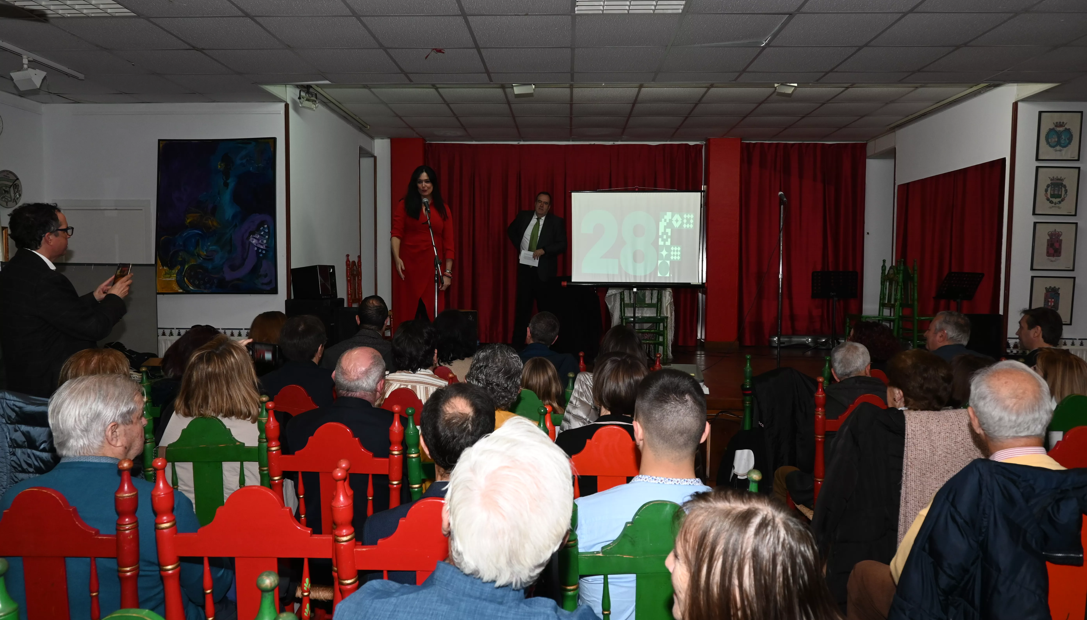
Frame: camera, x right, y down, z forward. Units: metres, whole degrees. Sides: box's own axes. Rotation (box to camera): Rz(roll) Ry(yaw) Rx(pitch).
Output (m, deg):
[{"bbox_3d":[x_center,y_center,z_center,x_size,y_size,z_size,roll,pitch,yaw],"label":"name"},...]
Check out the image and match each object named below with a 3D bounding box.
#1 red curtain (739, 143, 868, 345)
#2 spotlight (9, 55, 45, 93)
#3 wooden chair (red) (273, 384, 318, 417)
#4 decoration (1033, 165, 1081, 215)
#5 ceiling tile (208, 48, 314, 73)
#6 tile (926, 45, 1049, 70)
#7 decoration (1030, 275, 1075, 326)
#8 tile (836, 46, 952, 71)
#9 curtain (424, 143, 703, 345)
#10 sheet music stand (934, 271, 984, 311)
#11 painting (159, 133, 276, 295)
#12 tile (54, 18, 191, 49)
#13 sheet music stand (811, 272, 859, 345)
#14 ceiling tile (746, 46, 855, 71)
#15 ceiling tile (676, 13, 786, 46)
[{"bbox_3d":[3.192,-0.795,8.948,1.540,2.480,0.140,0,3,2],"label":"red curtain"},{"bbox_3d":[-3.380,-1.552,4.765,0.175,0.215,0.130,2,-6,21],"label":"spotlight"},{"bbox_3d":[-1.104,0.776,3.521,0.470,1.080,0.470,1,4,11],"label":"wooden chair (red)"},{"bbox_3d":[4.234,-0.979,5.993,0.355,0.397,0.025,1,3,2],"label":"decoration"},{"bbox_3d":[-1.901,-1.697,4.935,0.595,0.020,0.595,0,3,2],"label":"ceiling tile"},{"bbox_3d":[2.898,-1.659,4.771,0.600,0.020,0.600,0,3,2],"label":"tile"},{"bbox_3d":[4.220,-0.075,6.009,0.355,0.405,0.025,0,3,2],"label":"decoration"},{"bbox_3d":[2.296,-1.662,4.797,0.600,0.025,0.600,1,3,2],"label":"tile"},{"bbox_3d":[0.232,-0.819,9.145,3.500,2.530,0.120,1,3,2],"label":"curtain"},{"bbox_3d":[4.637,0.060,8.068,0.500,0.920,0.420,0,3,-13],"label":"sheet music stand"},{"bbox_3d":[-2.805,-0.801,6.239,1.050,1.330,0.040,1,3,2],"label":"painting"},{"bbox_3d":[-2.521,-1.668,4.363,0.600,0.025,0.600,1,3,2],"label":"tile"},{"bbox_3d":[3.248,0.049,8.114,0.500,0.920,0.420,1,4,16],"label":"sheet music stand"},{"bbox_3d":[1.699,-1.669,4.814,0.600,0.020,0.600,0,3,2],"label":"ceiling tile"},{"bbox_3d":[1.078,-1.637,4.236,0.600,0.020,0.600,0,3,2],"label":"ceiling tile"}]

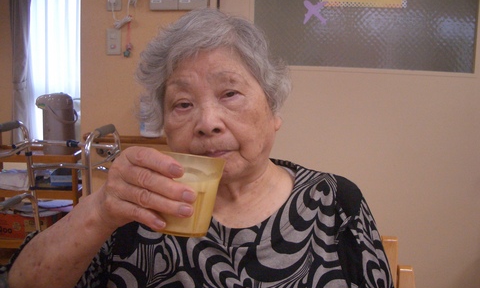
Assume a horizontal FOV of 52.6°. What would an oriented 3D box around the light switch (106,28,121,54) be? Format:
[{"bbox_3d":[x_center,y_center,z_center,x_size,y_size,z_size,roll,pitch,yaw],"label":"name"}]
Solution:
[{"bbox_3d":[-0.587,-0.479,2.260,0.070,0.120,0.011,3,4,13],"label":"light switch"}]

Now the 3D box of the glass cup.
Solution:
[{"bbox_3d":[-0.057,0.051,0.505,0.075,0.081,0.075,8,-3,0],"label":"glass cup"}]

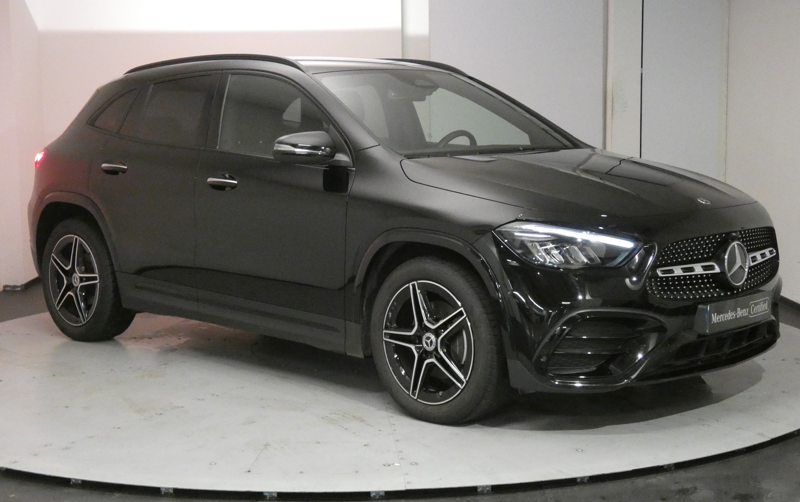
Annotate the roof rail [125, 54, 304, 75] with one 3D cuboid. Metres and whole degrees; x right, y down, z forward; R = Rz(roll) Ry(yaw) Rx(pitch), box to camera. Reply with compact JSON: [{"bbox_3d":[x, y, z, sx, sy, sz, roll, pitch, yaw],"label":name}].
[{"bbox_3d":[-1.030,-0.980,6.136,1.620,0.120,0.080,6,9,43],"label":"roof rail"}]

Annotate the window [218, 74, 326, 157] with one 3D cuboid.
[{"bbox_3d":[-0.596,-0.647,5.558,0.920,0.450,0.060,6,-14,43],"label":"window"}]

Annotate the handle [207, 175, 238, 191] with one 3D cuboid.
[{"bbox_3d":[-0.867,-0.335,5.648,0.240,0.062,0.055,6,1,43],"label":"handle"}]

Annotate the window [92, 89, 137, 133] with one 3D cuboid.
[{"bbox_3d":[-1.627,-0.796,6.568,0.050,0.260,0.370,22,-9,-38],"label":"window"}]

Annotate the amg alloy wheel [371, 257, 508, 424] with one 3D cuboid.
[{"bbox_3d":[0.175,0.365,4.859,0.715,0.715,0.240,6,9,43],"label":"amg alloy wheel"}]

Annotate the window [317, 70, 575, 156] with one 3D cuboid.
[{"bbox_3d":[0.217,-0.720,5.795,1.340,0.110,0.860,-8,38,-46],"label":"window"}]

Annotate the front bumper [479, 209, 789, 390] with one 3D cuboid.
[{"bbox_3d":[1.163,0.195,5.013,0.660,0.620,1.800,6,9,43],"label":"front bumper"}]

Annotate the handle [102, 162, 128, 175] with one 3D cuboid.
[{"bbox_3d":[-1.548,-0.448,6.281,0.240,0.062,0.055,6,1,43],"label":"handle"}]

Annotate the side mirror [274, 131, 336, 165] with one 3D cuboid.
[{"bbox_3d":[-0.409,-0.463,5.169,0.210,0.150,0.230,6,9,43],"label":"side mirror"}]

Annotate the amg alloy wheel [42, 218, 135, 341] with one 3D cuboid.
[{"bbox_3d":[-1.811,0.157,6.719,0.715,0.715,0.240,6,9,43],"label":"amg alloy wheel"}]

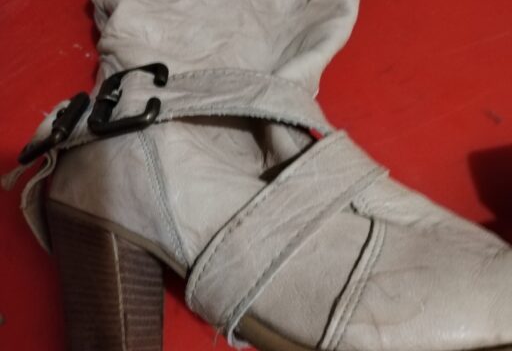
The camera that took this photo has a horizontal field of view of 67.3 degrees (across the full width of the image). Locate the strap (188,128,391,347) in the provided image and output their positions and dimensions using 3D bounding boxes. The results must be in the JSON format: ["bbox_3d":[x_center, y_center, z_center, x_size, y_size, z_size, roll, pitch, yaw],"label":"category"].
[{"bbox_3d":[0.015,0.030,0.192,0.110,0.060,0.042,-44,82,-8],"label":"strap"}]

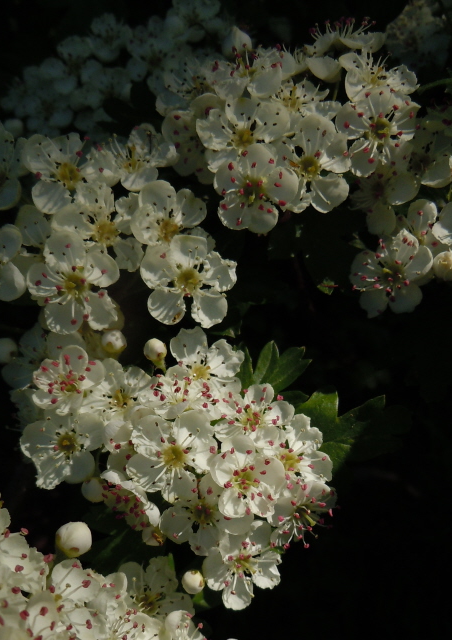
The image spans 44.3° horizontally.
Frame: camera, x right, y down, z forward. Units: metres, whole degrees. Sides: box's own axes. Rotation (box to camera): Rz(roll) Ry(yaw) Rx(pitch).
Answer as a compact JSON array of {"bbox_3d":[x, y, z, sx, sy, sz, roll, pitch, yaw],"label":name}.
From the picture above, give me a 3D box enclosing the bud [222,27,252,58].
[{"bbox_3d":[0.003,-0.067,0.134,0.007,0.008,0.007,0,18,0],"label":"bud"}]

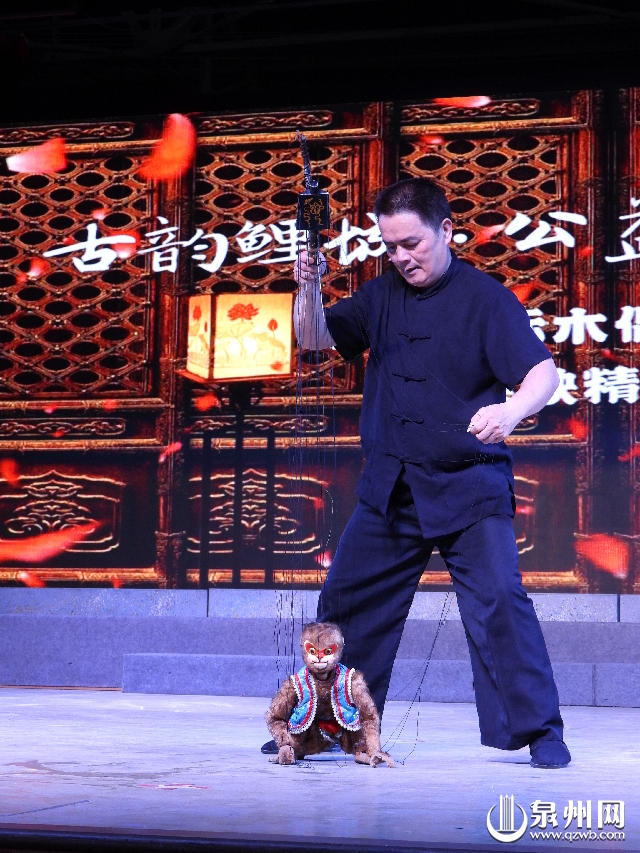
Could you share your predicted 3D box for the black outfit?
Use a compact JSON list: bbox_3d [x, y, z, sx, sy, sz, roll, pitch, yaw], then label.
[{"bbox_3d":[0.308,0.195,5.200,0.670,1.300,0.420,-1,-4,21],"label":"black outfit"}]

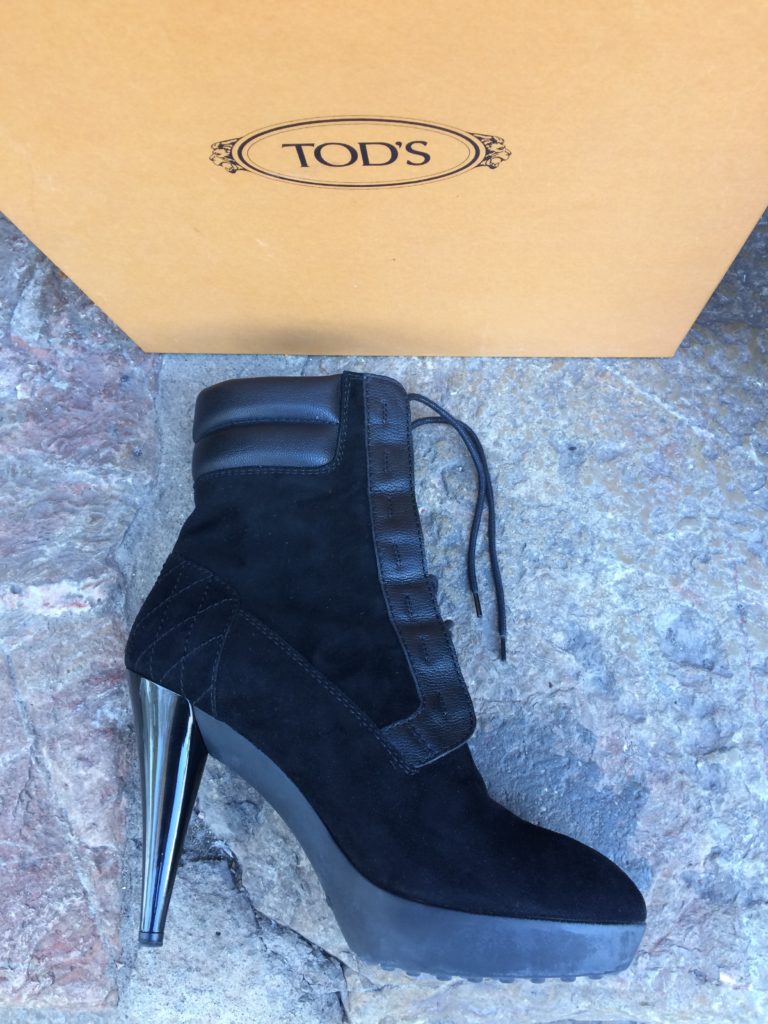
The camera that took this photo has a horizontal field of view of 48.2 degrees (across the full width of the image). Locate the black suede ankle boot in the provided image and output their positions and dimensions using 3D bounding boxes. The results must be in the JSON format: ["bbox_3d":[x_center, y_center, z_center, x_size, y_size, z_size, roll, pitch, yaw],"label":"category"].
[{"bbox_3d":[-0.003,0.066,0.382,0.233,0.090,0.249,1,80,6],"label":"black suede ankle boot"}]

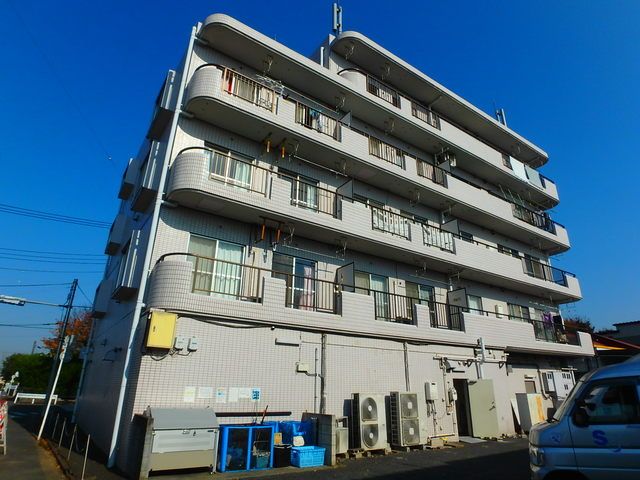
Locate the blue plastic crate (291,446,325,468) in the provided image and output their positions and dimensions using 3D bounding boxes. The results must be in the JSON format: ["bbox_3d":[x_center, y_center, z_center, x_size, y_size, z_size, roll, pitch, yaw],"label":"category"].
[{"bbox_3d":[-0.262,4.559,8.184,0.645,0.320,0.460,15,-25,-31],"label":"blue plastic crate"}]

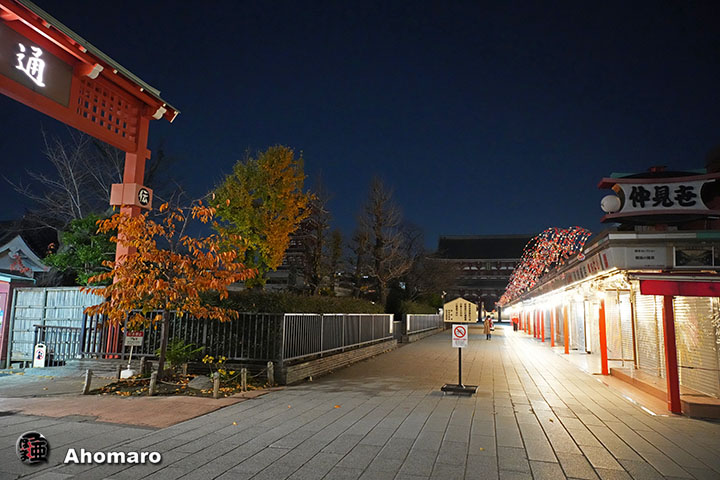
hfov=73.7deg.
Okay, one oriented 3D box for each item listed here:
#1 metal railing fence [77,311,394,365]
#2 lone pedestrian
[{"bbox_3d":[-2.331,3.284,17.924,4.930,1.110,14.470,-1,-9,15],"label":"metal railing fence"},{"bbox_3d":[8.402,5.742,31.456,0.500,1.630,0.500,-3,-9,23],"label":"lone pedestrian"}]

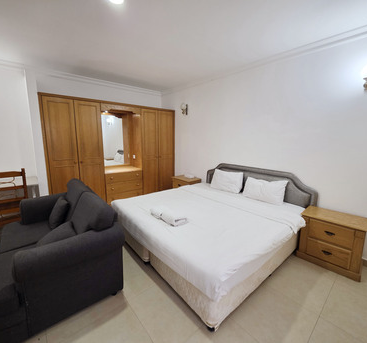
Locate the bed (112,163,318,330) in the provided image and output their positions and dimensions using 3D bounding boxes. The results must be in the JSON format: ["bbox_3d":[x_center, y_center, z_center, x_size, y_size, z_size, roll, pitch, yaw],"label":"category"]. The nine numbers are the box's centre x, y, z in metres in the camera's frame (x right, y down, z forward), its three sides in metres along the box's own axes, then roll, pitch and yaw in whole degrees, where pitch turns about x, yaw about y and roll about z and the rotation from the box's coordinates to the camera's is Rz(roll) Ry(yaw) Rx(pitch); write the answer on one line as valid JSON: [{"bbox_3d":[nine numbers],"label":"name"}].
[{"bbox_3d":[0.406,0.527,2.594,2.064,1.005,2.010,-8,14,-39],"label":"bed"}]

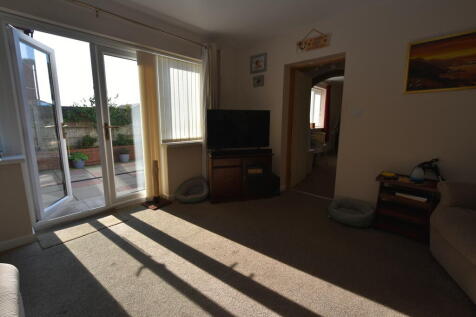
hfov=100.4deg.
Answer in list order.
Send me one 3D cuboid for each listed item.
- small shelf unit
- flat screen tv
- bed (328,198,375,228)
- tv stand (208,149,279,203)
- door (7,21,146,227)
[{"bbox_3d":[1.711,0.485,2.052,0.433,0.536,0.319,7,11,40],"label":"small shelf unit"},{"bbox_3d":[0.023,-0.434,2.984,0.948,0.556,0.082,-2,9,-15],"label":"flat screen tv"},{"bbox_3d":[1.306,0.630,2.270,0.494,0.180,0.494,7,11,40],"label":"bed"},{"bbox_3d":[0.037,0.263,3.046,0.948,0.669,0.412,-2,9,-15],"label":"tv stand"},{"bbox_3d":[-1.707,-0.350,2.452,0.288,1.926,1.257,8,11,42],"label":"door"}]

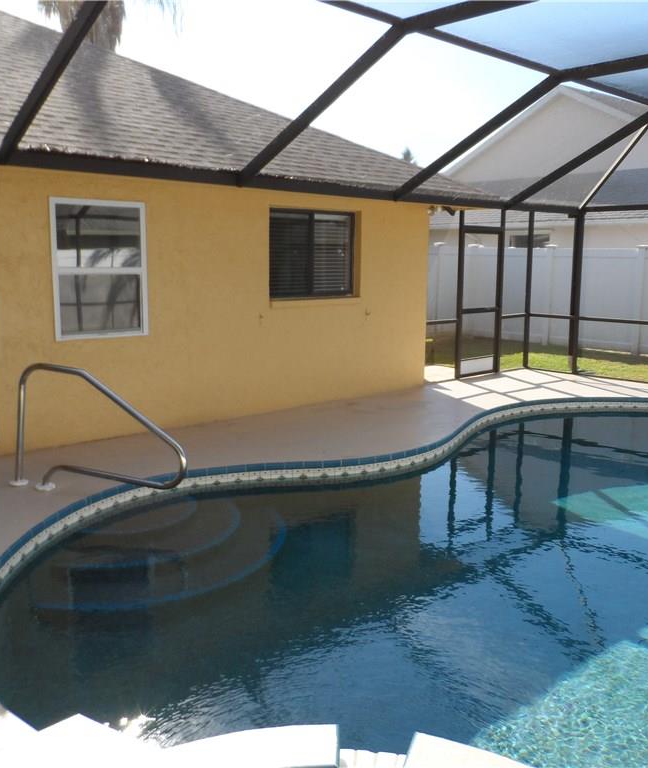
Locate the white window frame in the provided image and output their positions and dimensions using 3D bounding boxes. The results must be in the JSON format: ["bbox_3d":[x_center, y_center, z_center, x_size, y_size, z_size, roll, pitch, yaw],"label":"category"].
[{"bbox_3d":[-2.039,-1.039,6.500,0.897,1.247,0.070,-8,15,-41],"label":"white window frame"}]

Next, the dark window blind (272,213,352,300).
[{"bbox_3d":[-0.138,-1.511,8.270,1.350,0.993,0.060,-8,15,-41],"label":"dark window blind"}]

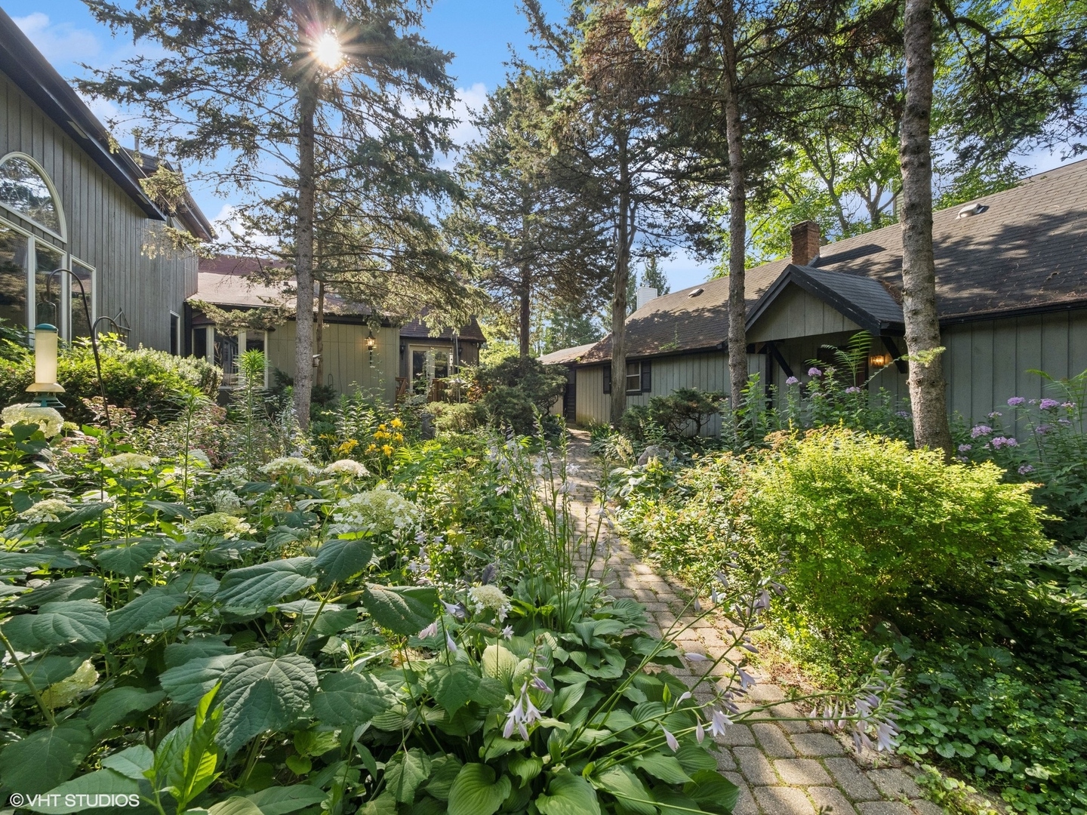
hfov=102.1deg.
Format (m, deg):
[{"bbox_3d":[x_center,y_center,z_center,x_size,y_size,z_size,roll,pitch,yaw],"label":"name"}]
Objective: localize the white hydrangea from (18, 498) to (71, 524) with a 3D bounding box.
[{"bbox_3d":[-2.099,0.434,1.850,0.150,0.100,0.150,1,1,41],"label":"white hydrangea"}]

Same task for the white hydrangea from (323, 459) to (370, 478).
[{"bbox_3d":[-0.807,0.249,1.800,0.175,0.075,0.170,0,1,-24],"label":"white hydrangea"}]

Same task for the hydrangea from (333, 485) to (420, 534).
[{"bbox_3d":[-0.410,0.249,1.080,0.200,0.110,0.190,0,1,-21],"label":"hydrangea"}]

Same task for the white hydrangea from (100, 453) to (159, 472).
[{"bbox_3d":[-1.648,0.225,1.750,0.170,0.080,0.170,-1,1,-43],"label":"white hydrangea"}]

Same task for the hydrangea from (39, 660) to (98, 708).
[{"bbox_3d":[-1.083,0.627,1.000,0.120,0.110,0.130,1,1,42],"label":"hydrangea"}]

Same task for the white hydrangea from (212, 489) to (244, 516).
[{"bbox_3d":[-1.399,0.431,1.950,0.125,0.110,0.125,-1,1,-36],"label":"white hydrangea"}]

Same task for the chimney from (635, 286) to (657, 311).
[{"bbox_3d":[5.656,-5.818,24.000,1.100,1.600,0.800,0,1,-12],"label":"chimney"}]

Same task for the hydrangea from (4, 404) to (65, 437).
[{"bbox_3d":[-2.382,0.065,2.050,0.190,0.150,0.200,1,1,41],"label":"hydrangea"}]

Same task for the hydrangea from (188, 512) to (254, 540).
[{"bbox_3d":[-0.956,0.348,1.300,0.160,0.085,0.160,-1,1,-36],"label":"hydrangea"}]

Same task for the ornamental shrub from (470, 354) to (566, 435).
[{"bbox_3d":[-0.825,-0.365,14.000,2.900,2.500,2.600,0,1,0],"label":"ornamental shrub"}]

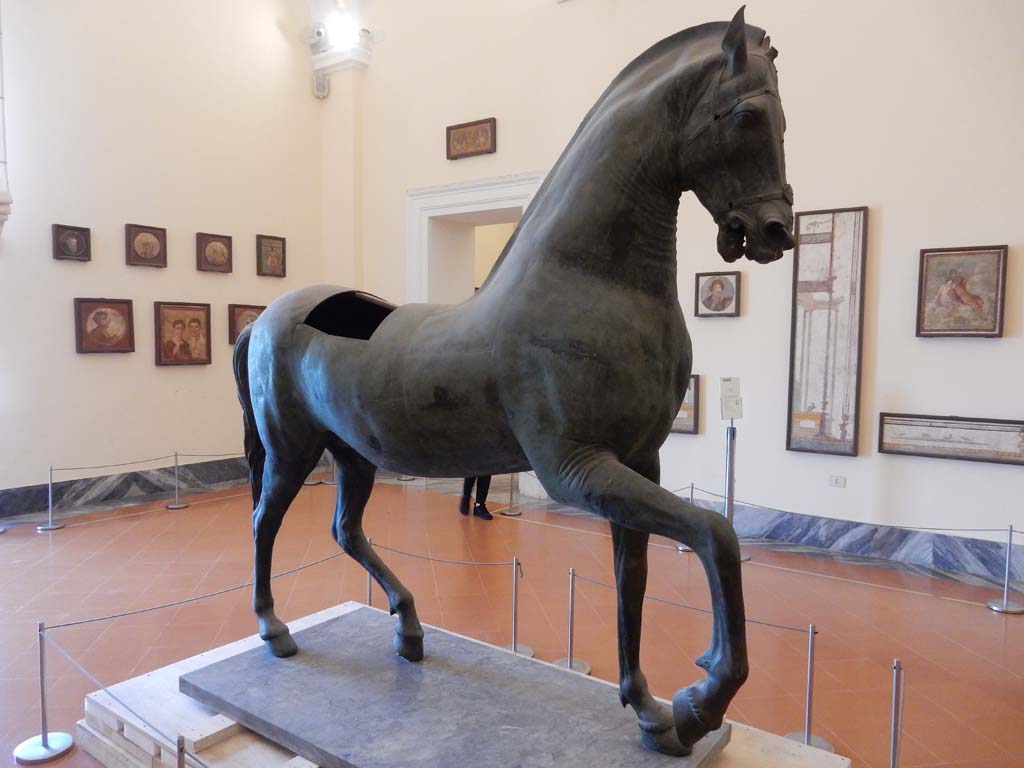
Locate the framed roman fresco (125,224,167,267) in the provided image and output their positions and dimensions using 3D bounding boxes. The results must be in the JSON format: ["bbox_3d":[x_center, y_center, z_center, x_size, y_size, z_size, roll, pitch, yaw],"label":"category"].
[{"bbox_3d":[-3.486,-1.310,7.065,0.050,0.372,0.353,4,5,40],"label":"framed roman fresco"}]

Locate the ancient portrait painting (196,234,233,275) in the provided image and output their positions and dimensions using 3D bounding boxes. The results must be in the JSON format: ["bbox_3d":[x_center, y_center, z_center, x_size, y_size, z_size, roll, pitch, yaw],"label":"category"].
[{"bbox_3d":[-2.931,-1.286,7.295,0.050,0.368,0.351,5,6,38],"label":"ancient portrait painting"}]

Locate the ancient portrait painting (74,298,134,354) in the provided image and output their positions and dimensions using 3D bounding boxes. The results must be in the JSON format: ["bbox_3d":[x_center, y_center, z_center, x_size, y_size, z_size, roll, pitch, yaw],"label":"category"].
[{"bbox_3d":[-3.744,-0.532,6.816,0.050,0.489,0.483,4,5,40],"label":"ancient portrait painting"}]

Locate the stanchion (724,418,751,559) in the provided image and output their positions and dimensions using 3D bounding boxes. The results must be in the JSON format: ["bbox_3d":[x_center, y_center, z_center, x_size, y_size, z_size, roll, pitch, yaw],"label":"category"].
[{"bbox_3d":[1.653,0.799,5.596,0.335,1.040,0.335,2,4,17],"label":"stanchion"}]

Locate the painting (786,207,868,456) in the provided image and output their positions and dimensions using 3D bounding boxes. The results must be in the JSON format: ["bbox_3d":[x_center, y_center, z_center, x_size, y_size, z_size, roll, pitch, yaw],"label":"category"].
[{"bbox_3d":[2.245,-0.360,5.271,0.482,1.735,0.050,3,6,34],"label":"painting"}]

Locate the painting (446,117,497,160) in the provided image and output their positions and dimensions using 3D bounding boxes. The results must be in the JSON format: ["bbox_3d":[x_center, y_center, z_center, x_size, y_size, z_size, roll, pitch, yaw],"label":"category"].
[{"bbox_3d":[-0.381,-2.320,7.038,0.576,0.325,0.050,4,6,35],"label":"painting"}]

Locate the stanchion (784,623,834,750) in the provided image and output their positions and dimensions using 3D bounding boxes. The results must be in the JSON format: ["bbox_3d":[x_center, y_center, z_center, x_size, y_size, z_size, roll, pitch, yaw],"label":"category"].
[{"bbox_3d":[1.210,1.236,3.010,0.205,0.527,0.205,2,4,23],"label":"stanchion"}]

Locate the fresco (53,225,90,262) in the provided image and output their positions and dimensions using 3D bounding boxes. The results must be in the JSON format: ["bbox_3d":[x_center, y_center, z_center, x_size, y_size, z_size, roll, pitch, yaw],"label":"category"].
[{"bbox_3d":[-3.902,-1.247,6.569,0.050,0.297,0.282,4,5,40],"label":"fresco"}]

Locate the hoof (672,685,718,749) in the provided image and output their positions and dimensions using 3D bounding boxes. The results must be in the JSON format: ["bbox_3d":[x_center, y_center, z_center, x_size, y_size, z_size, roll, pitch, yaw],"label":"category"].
[{"bbox_3d":[0.509,0.919,2.050,0.105,0.135,0.125,3,5,34],"label":"hoof"}]

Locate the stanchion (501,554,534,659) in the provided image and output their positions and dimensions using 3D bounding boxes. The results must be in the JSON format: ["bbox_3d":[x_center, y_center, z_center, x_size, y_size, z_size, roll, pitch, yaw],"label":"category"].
[{"bbox_3d":[0.015,1.082,3.567,0.190,0.502,0.190,0,4,0],"label":"stanchion"}]

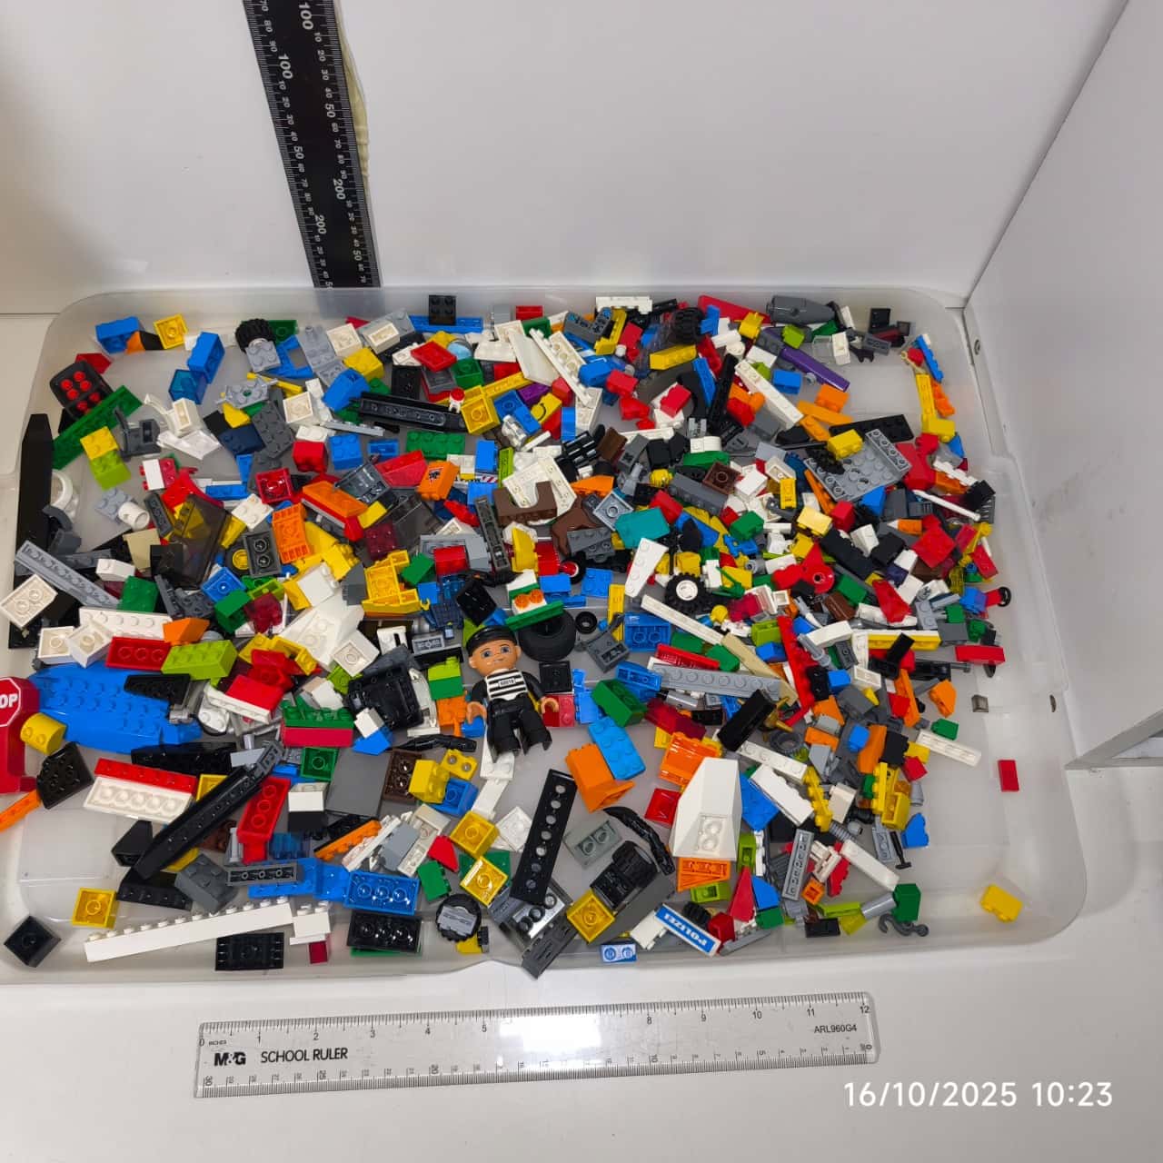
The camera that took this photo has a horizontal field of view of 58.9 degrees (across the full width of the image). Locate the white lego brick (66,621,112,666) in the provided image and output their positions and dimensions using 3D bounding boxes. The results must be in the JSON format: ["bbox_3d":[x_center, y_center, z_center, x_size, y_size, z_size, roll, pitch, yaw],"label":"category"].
[{"bbox_3d":[-0.256,0.033,0.535,0.016,0.011,0.016,40,40,3],"label":"white lego brick"}]

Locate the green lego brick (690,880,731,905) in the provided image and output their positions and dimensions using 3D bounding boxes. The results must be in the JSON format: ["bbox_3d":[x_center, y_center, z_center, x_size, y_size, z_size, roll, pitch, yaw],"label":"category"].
[{"bbox_3d":[0.063,0.150,0.495,0.016,0.011,0.008,-21,62,35],"label":"green lego brick"}]

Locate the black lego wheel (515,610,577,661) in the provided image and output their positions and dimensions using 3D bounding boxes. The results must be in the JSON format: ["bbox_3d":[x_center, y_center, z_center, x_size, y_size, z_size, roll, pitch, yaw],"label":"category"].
[{"bbox_3d":[-0.018,0.027,0.534,0.030,0.015,0.030,1,55,-2],"label":"black lego wheel"}]

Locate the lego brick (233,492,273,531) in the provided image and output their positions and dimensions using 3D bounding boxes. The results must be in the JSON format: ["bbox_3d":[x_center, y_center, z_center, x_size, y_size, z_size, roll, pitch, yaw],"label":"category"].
[{"bbox_3d":[-0.179,-0.038,0.561,0.016,0.005,0.016,35,65,17],"label":"lego brick"}]

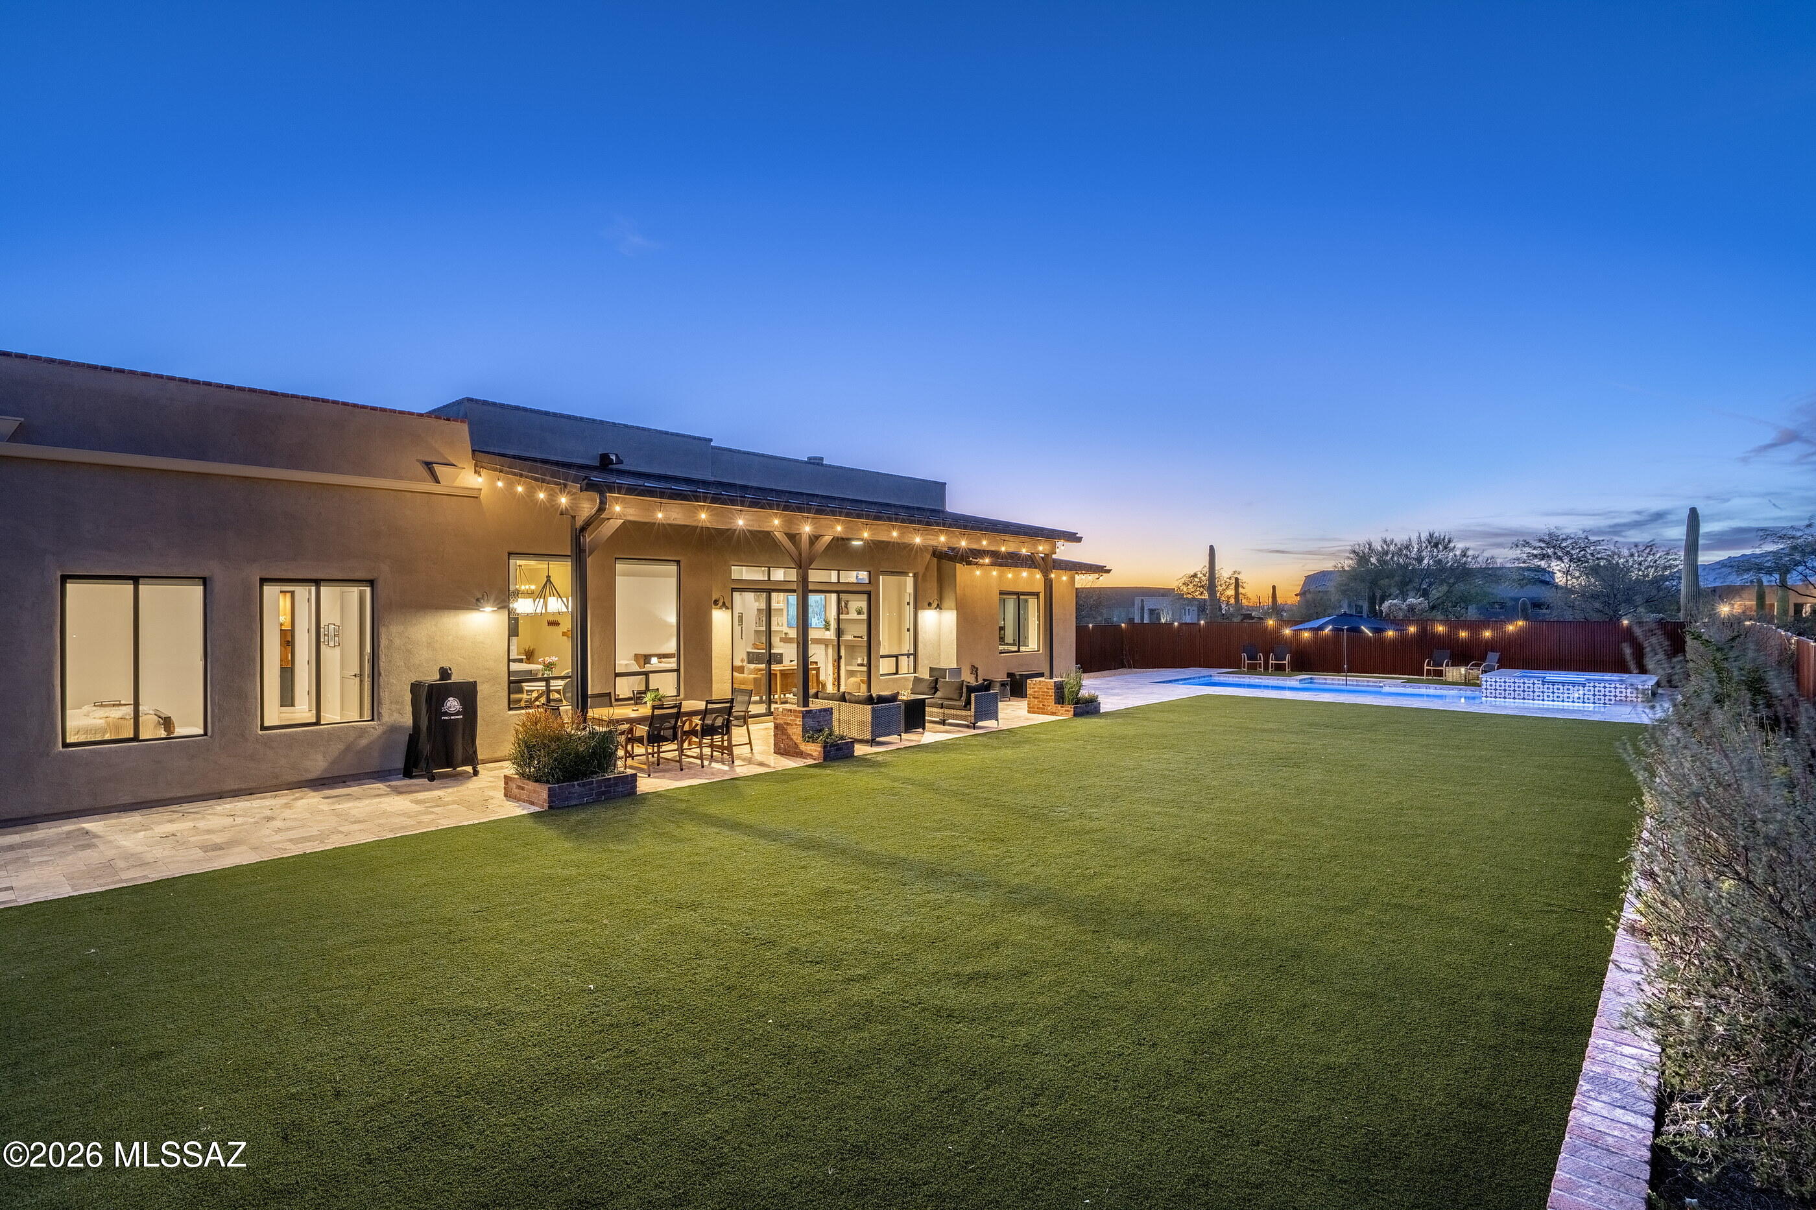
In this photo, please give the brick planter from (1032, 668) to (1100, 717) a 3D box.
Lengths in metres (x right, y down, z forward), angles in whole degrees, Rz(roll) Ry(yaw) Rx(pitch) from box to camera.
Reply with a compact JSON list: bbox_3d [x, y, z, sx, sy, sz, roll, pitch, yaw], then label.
[{"bbox_3d":[3.301,1.826,18.132,1.060,0.930,1.050,-1,-1,41],"label":"brick planter"}]

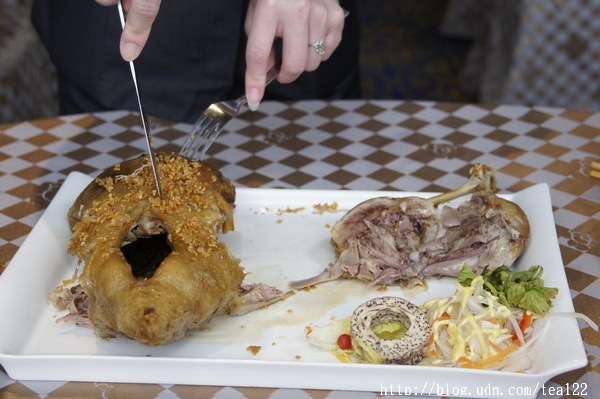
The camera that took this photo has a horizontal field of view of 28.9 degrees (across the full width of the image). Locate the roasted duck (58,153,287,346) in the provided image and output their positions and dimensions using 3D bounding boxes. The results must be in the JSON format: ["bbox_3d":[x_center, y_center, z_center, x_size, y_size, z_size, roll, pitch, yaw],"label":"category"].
[{"bbox_3d":[-0.096,0.027,0.867,0.158,0.072,0.194,-4,27,-5],"label":"roasted duck"}]

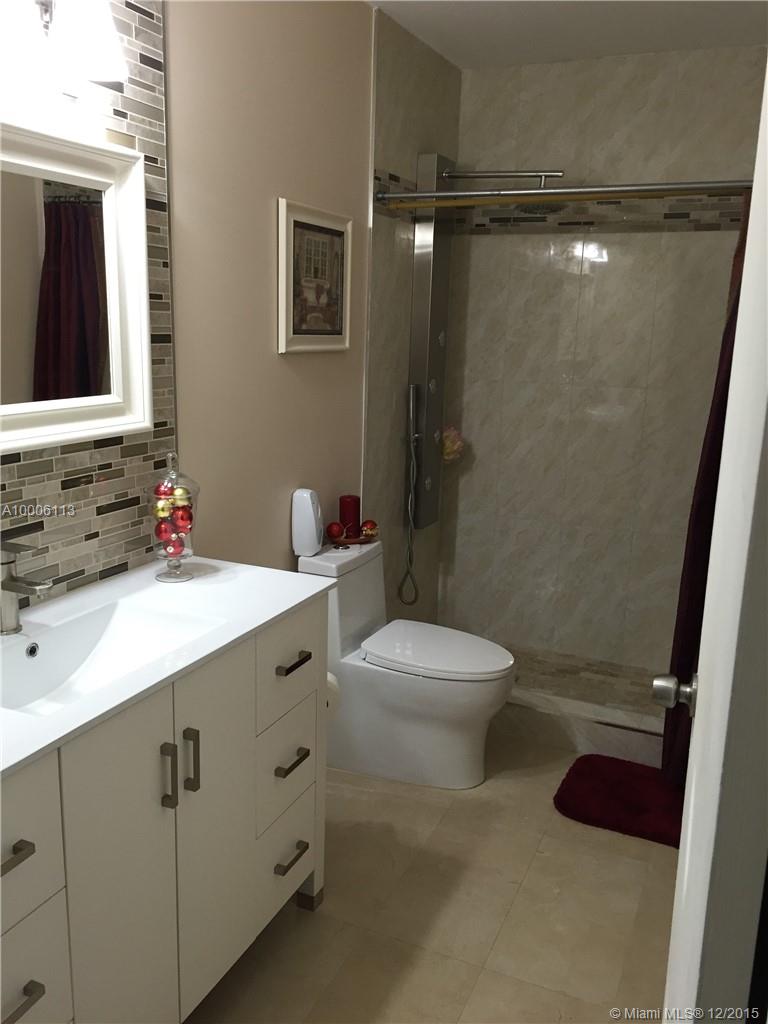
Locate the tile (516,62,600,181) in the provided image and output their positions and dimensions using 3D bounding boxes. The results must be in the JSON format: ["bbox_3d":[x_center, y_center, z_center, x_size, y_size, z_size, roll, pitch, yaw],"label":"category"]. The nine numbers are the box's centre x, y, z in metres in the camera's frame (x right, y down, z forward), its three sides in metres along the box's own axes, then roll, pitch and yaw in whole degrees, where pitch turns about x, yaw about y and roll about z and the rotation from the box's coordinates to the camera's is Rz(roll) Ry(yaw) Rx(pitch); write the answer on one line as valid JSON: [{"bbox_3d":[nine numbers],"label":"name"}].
[{"bbox_3d":[0.703,-1.595,3.510,0.307,0.453,0.015,7,14,23],"label":"tile"}]

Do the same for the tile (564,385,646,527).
[{"bbox_3d":[0.942,-0.237,3.686,0.307,0.608,0.015,7,14,23],"label":"tile"}]

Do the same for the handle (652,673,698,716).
[{"bbox_3d":[0.443,0.277,1.300,0.066,0.066,0.066,7,14,23],"label":"handle"}]

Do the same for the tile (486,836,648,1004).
[{"bbox_3d":[0.485,1.026,2.203,0.295,0.010,0.591,7,14,23],"label":"tile"}]

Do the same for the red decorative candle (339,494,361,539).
[{"bbox_3d":[-0.119,0.023,2.970,0.073,0.142,0.073,2,13,0],"label":"red decorative candle"}]

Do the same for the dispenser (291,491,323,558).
[{"bbox_3d":[-0.232,0.030,2.695,0.080,0.204,0.075,7,14,23],"label":"dispenser"}]

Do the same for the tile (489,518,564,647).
[{"bbox_3d":[0.644,0.320,3.940,0.307,0.608,0.015,7,14,23],"label":"tile"}]

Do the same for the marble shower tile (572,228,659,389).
[{"bbox_3d":[0.945,-0.817,3.497,0.300,0.611,0.010,7,14,23],"label":"marble shower tile"}]

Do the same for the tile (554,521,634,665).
[{"bbox_3d":[0.911,0.360,3.765,0.300,0.597,0.010,7,14,23],"label":"tile"}]

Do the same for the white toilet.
[{"bbox_3d":[0.089,0.508,2.899,0.698,0.706,0.375,7,14,23],"label":"white toilet"}]

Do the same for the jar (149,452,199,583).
[{"bbox_3d":[-0.491,0.010,1.989,0.109,0.299,0.109,2,13,0],"label":"jar"}]

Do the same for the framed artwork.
[{"bbox_3d":[-0.205,-0.706,2.626,0.028,0.411,0.414,7,14,23],"label":"framed artwork"}]

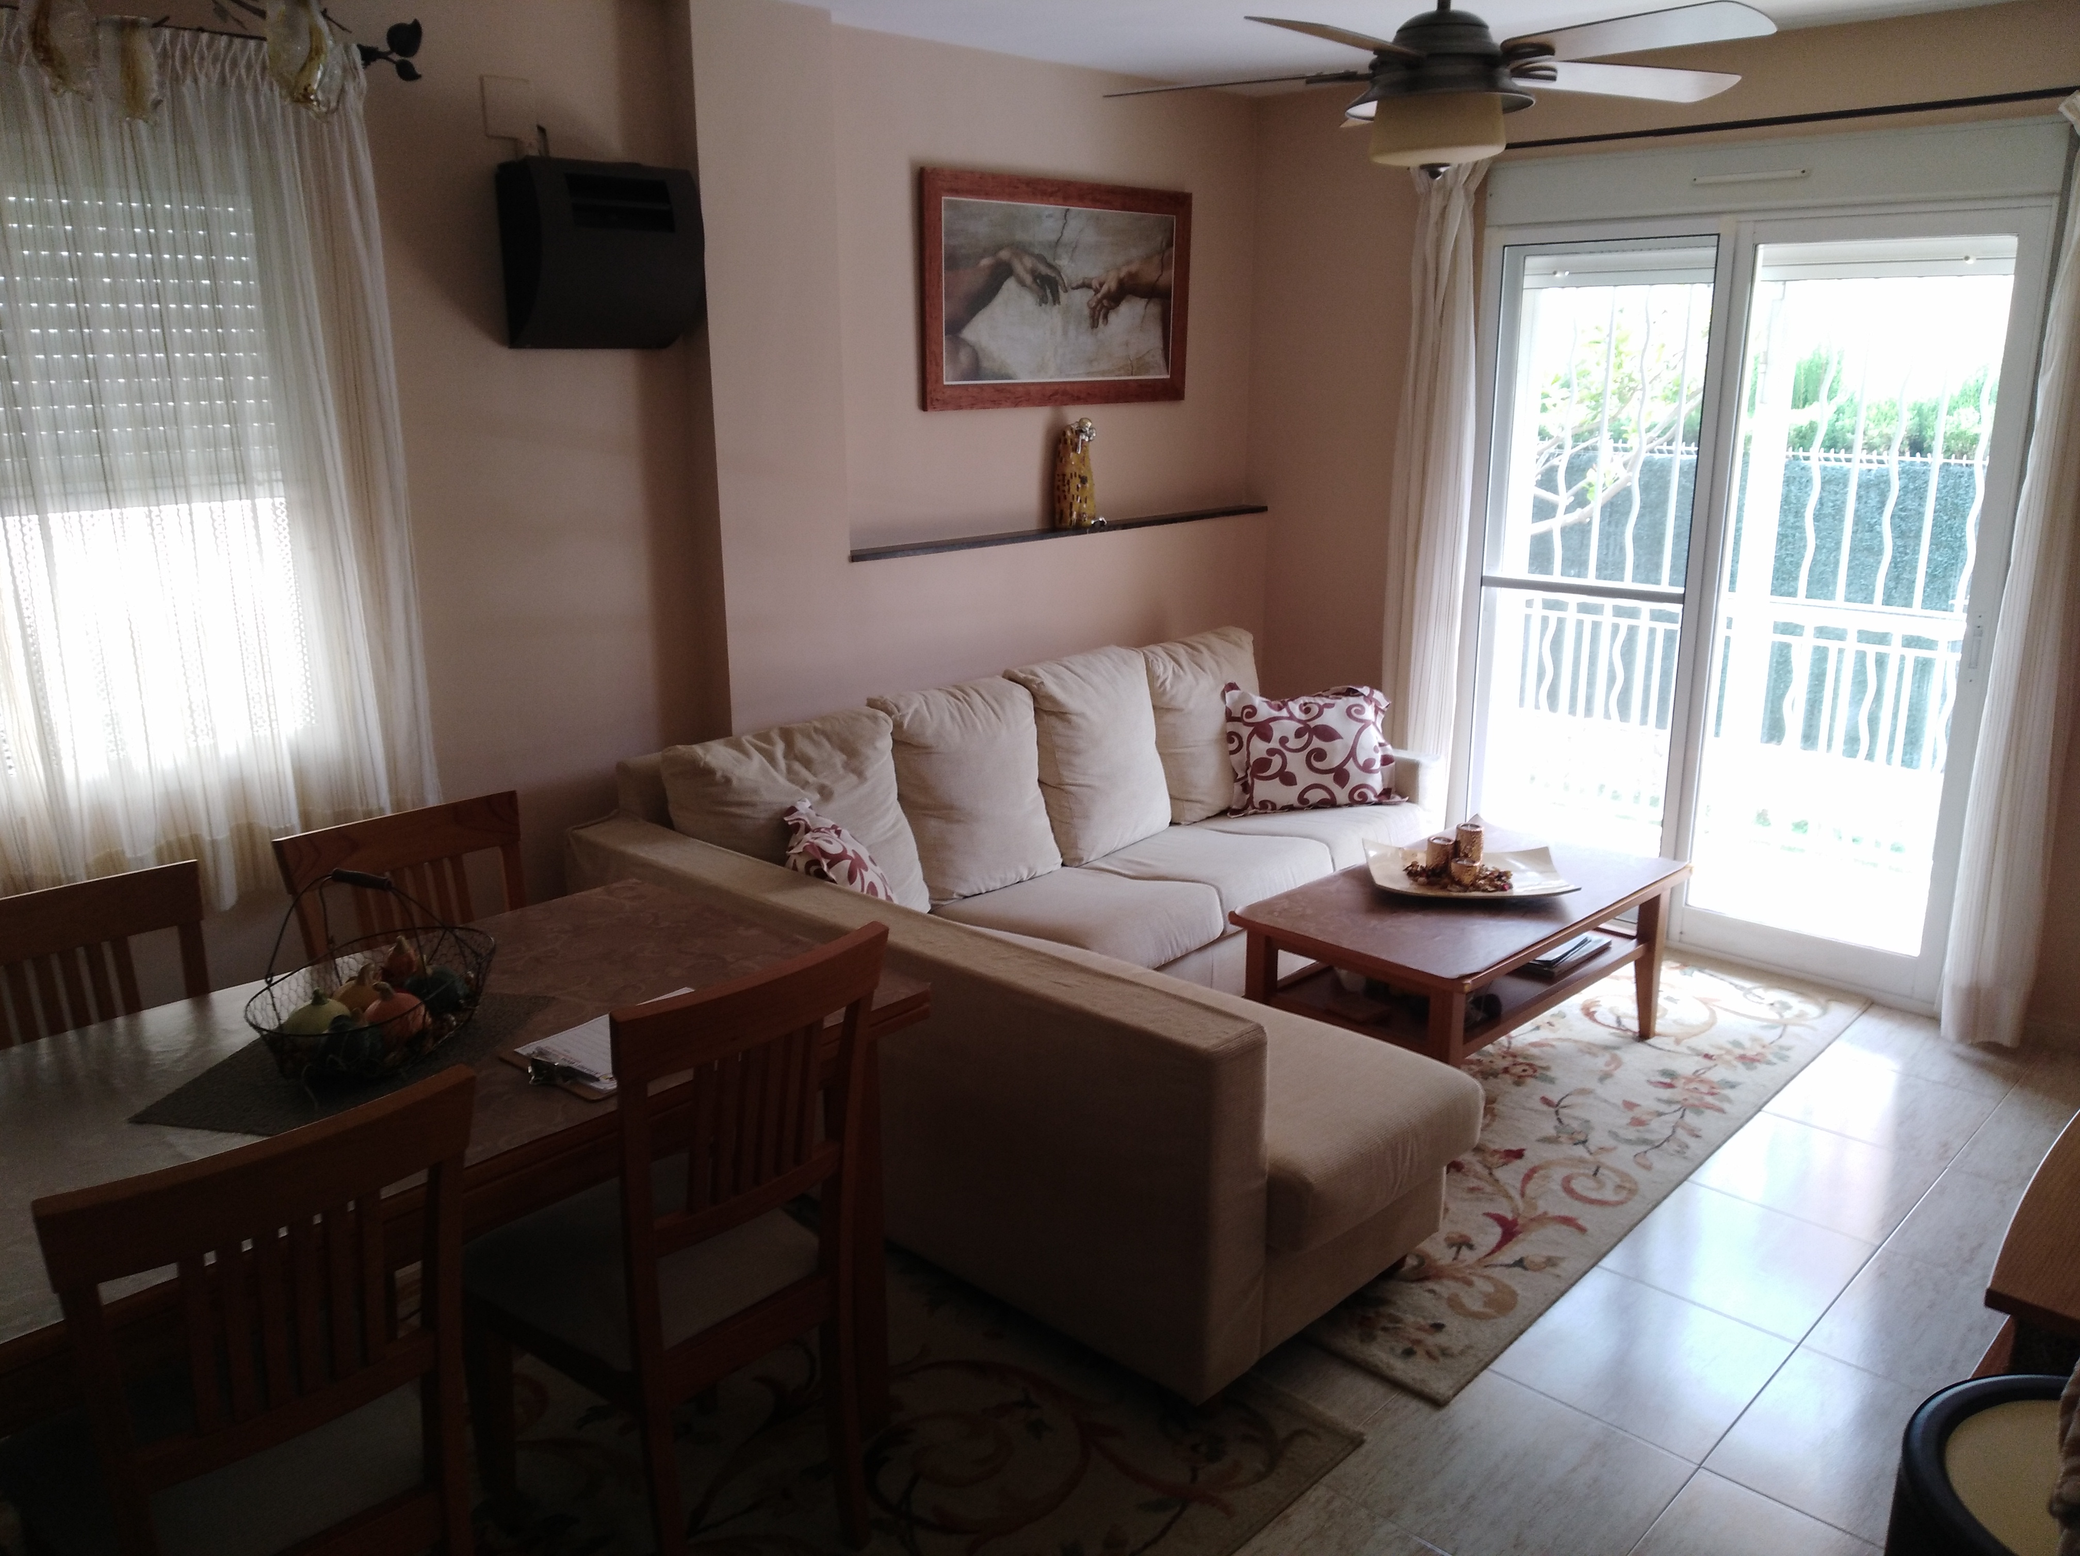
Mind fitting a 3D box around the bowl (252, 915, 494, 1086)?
[{"bbox_3d":[-0.928,0.312,2.195,0.257,0.104,0.390,2,15,11],"label":"bowl"}]

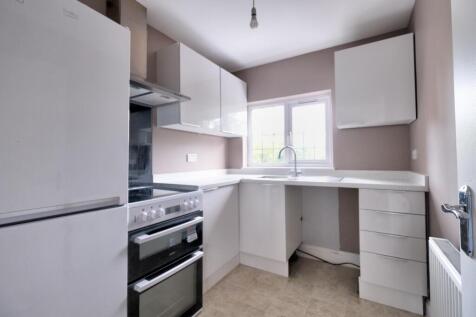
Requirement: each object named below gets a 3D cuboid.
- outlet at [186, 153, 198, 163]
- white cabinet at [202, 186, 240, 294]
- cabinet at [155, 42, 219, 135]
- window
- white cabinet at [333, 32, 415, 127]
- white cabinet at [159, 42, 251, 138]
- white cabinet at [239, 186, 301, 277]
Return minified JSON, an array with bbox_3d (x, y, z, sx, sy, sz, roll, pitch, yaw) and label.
[{"bbox_3d":[-0.522,-0.008,2.248,0.012,0.087,0.148,-1,0,30],"label":"outlet"},{"bbox_3d":[-0.378,0.693,1.958,0.576,0.858,0.580,-1,-1,30],"label":"white cabinet"},{"bbox_3d":[-0.479,-0.653,2.041,0.314,0.719,0.596,-1,0,30],"label":"cabinet"},{"bbox_3d":[0.619,-0.319,2.596,1.125,0.862,0.070,-1,0,30],"label":"window"},{"bbox_3d":[1.281,-0.684,1.915,0.591,0.719,0.305,-1,0,30],"label":"white cabinet"},{"bbox_3d":[-0.331,-0.655,2.298,0.314,0.719,1.191,-1,0,30],"label":"white cabinet"},{"bbox_3d":[0.377,0.684,2.211,0.481,0.873,0.580,-1,0,30],"label":"white cabinet"}]

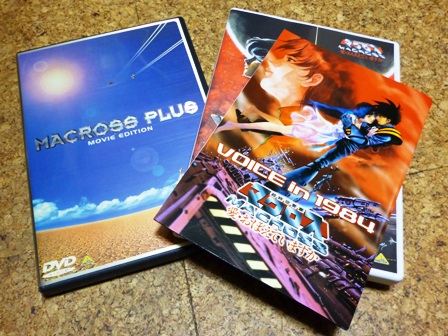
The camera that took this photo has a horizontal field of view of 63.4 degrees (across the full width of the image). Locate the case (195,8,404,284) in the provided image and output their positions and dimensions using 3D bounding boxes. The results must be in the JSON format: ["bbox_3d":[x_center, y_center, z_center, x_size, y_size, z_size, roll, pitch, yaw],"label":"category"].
[{"bbox_3d":[0.055,-0.028,0.258,0.136,0.015,0.190,12,65,1],"label":"case"}]

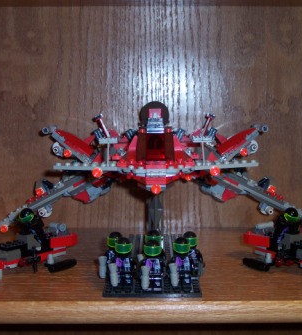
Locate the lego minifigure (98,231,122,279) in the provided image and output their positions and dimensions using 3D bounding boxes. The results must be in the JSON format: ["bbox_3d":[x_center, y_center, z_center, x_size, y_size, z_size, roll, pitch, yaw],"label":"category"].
[{"bbox_3d":[-0.031,0.077,0.570,0.025,0.043,0.019,0,7,0],"label":"lego minifigure"}]

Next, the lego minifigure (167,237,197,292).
[{"bbox_3d":[0.025,0.079,0.551,0.024,0.043,0.019,0,7,0],"label":"lego minifigure"}]

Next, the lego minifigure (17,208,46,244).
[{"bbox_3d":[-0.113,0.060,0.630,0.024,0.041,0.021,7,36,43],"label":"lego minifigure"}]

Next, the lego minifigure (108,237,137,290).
[{"bbox_3d":[-0.024,0.079,0.551,0.024,0.043,0.019,0,7,0],"label":"lego minifigure"}]

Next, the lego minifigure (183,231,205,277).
[{"bbox_3d":[0.034,0.077,0.570,0.025,0.043,0.019,0,7,0],"label":"lego minifigure"}]

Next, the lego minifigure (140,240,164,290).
[{"bbox_3d":[0.002,0.080,0.543,0.024,0.043,0.019,0,7,0],"label":"lego minifigure"}]

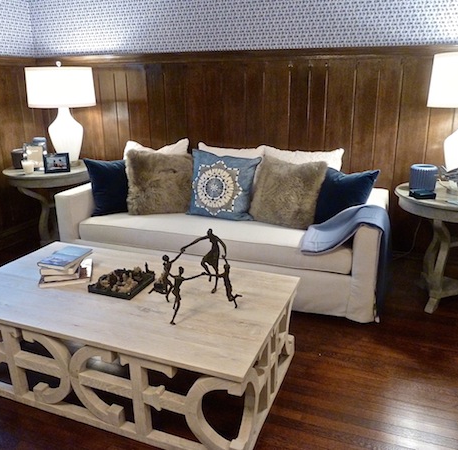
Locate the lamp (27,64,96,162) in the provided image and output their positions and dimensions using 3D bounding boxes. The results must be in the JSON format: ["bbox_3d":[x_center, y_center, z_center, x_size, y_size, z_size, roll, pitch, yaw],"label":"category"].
[{"bbox_3d":[-1.431,-0.951,3.774,0.550,0.866,0.550,6,19,20],"label":"lamp"}]

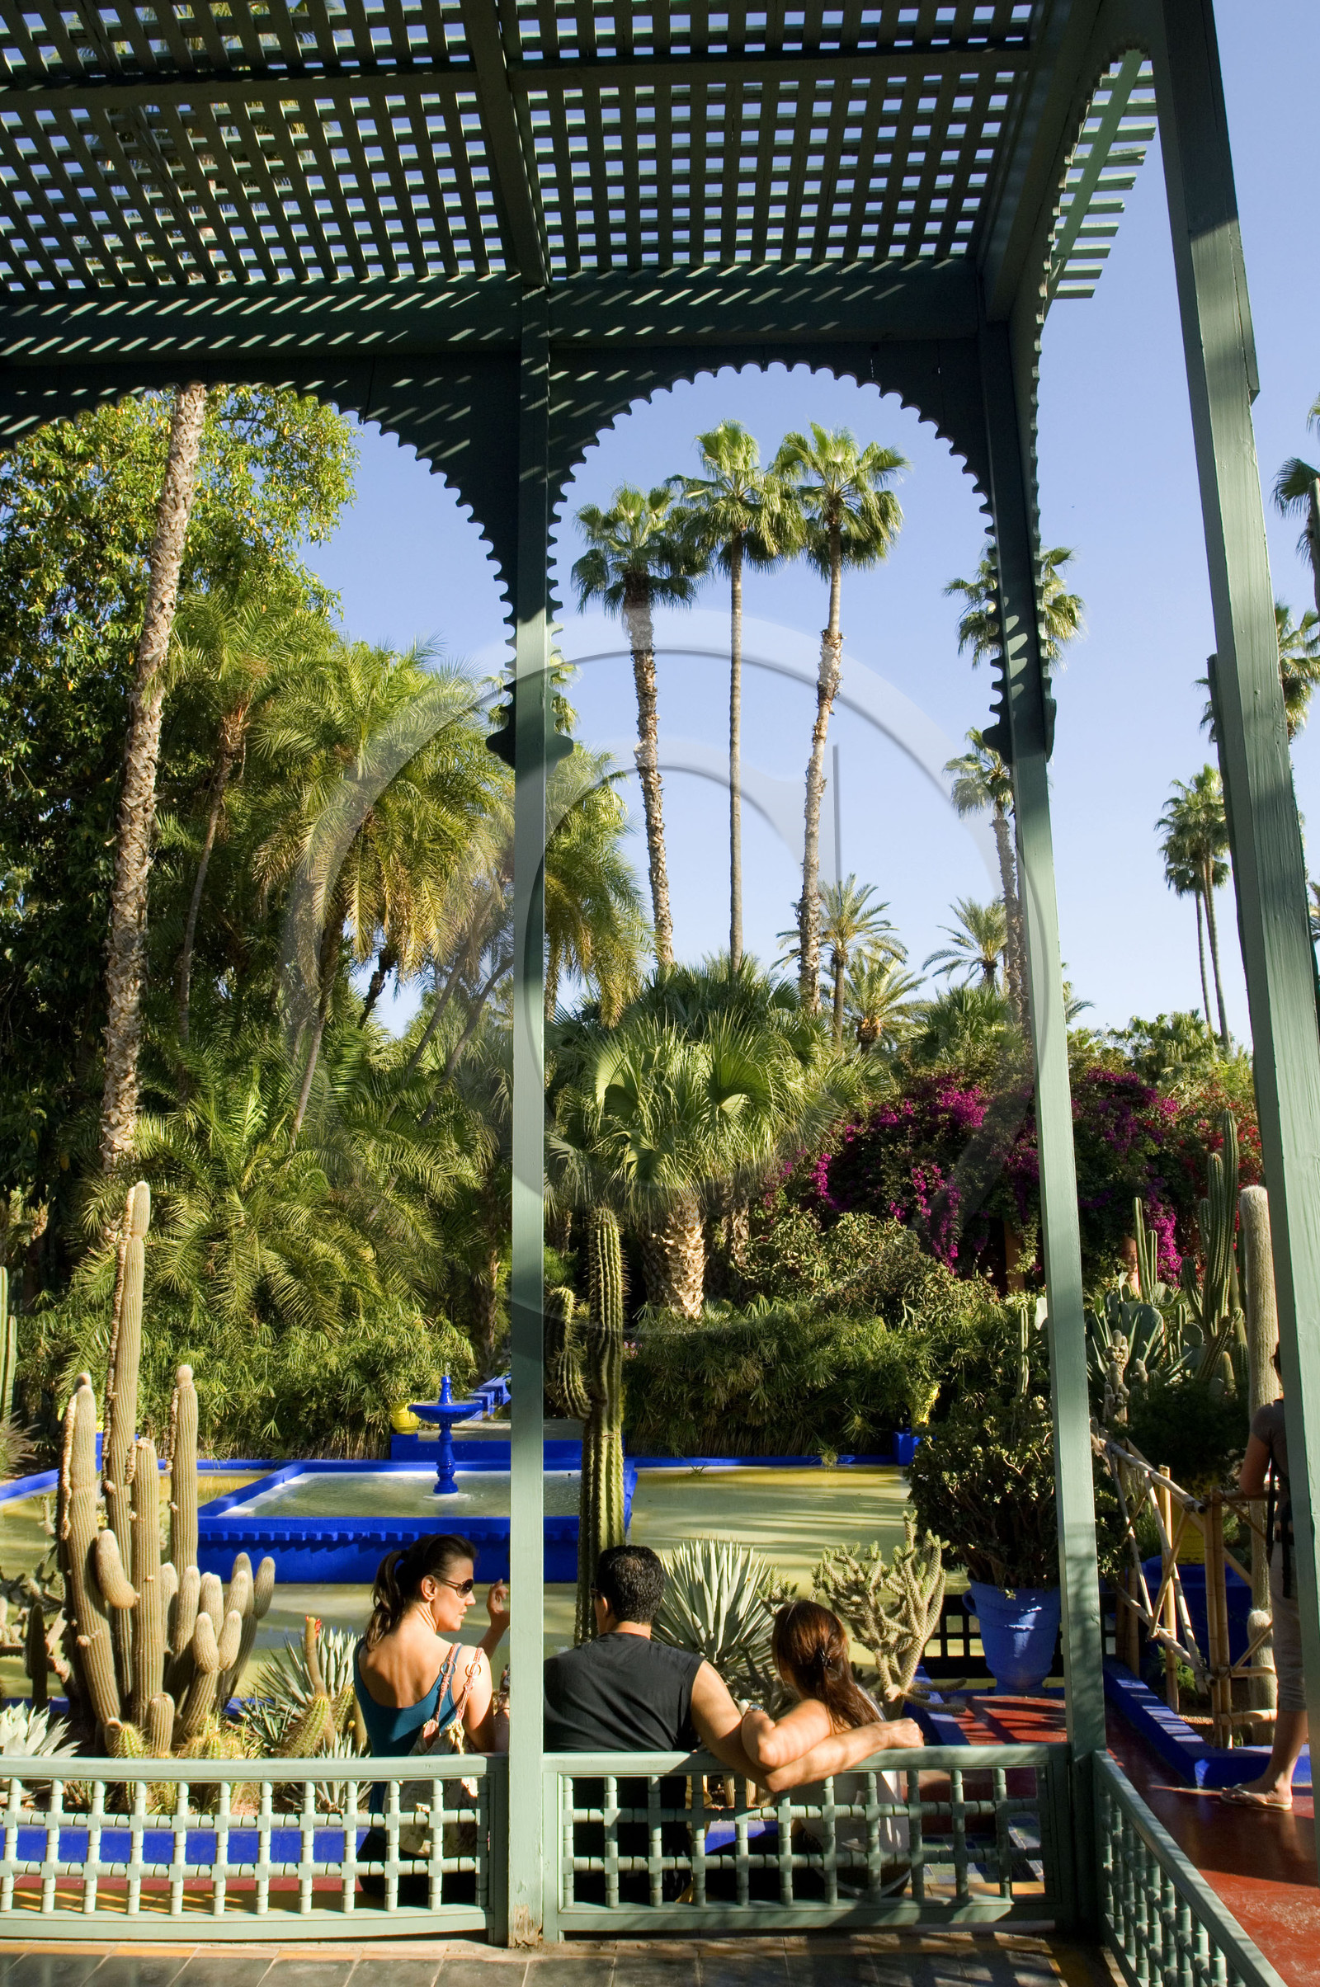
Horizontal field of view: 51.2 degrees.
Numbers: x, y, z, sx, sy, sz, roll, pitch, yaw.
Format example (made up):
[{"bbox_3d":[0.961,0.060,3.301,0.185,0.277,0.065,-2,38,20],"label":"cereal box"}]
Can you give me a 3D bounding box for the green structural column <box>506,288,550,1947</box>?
[{"bbox_3d":[-0.323,0.066,3.531,0.080,4.252,0.085,-1,-11,3],"label":"green structural column"}]

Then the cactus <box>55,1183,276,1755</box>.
[{"bbox_3d":[-2.061,1.964,5.808,0.920,2.300,0.780,-1,-10,2],"label":"cactus"}]

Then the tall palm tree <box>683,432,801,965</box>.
[{"bbox_3d":[2.176,-3.480,34.108,3.290,23.390,3.500,-1,-10,2],"label":"tall palm tree"}]

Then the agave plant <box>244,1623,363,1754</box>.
[{"bbox_3d":[-1.288,2.569,5.050,0.520,0.490,0.500,-1,-11,3],"label":"agave plant"}]

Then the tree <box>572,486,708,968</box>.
[{"bbox_3d":[-0.371,-2.597,34.049,3.530,21.710,3.500,-1,-10,2],"label":"tree"}]

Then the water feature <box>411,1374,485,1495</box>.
[{"bbox_3d":[-1.611,3.318,10.401,0.540,0.876,0.540,-1,-11,3],"label":"water feature"}]

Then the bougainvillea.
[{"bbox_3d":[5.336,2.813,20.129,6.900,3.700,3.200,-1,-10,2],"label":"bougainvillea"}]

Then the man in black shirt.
[{"bbox_3d":[0.177,1.992,3.700,0.950,1.100,0.750,-1,-10,2],"label":"man in black shirt"}]

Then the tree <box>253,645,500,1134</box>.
[{"bbox_3d":[-3.882,0.186,18.965,3.500,10.691,3.500,-1,-11,3],"label":"tree"}]

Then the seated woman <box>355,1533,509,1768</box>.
[{"bbox_3d":[-0.480,1.960,3.539,0.520,1.141,0.750,-6,-12,24],"label":"seated woman"}]

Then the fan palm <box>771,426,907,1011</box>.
[{"bbox_3d":[4.778,-3.442,33.998,3.510,23.190,3.500,-1,-10,2],"label":"fan palm"}]

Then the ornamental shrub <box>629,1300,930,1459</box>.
[{"bbox_3d":[1.335,4.010,14.781,3.500,1.680,1.600,-1,-10,2],"label":"ornamental shrub"}]

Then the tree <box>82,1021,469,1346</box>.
[{"bbox_3d":[-4.719,2.752,16.988,4.700,4.909,4.500,-1,-11,3],"label":"tree"}]

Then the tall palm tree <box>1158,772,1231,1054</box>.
[{"bbox_3d":[24.147,1.481,61.714,3.000,24.434,3.000,-1,-11,3],"label":"tall palm tree"}]

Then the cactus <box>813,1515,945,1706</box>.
[{"bbox_3d":[0.892,2.515,5.601,0.530,0.744,0.480,-1,-11,3],"label":"cactus"}]

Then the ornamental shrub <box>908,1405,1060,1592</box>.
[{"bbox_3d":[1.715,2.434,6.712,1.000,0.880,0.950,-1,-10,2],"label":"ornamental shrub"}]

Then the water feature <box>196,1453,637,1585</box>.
[{"bbox_3d":[-1.723,4.025,10.628,3.000,0.460,2.450,-1,-10,2],"label":"water feature"}]

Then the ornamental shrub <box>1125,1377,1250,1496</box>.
[{"bbox_3d":[2.516,2.120,6.600,0.590,0.542,0.570,-1,-11,3],"label":"ornamental shrub"}]

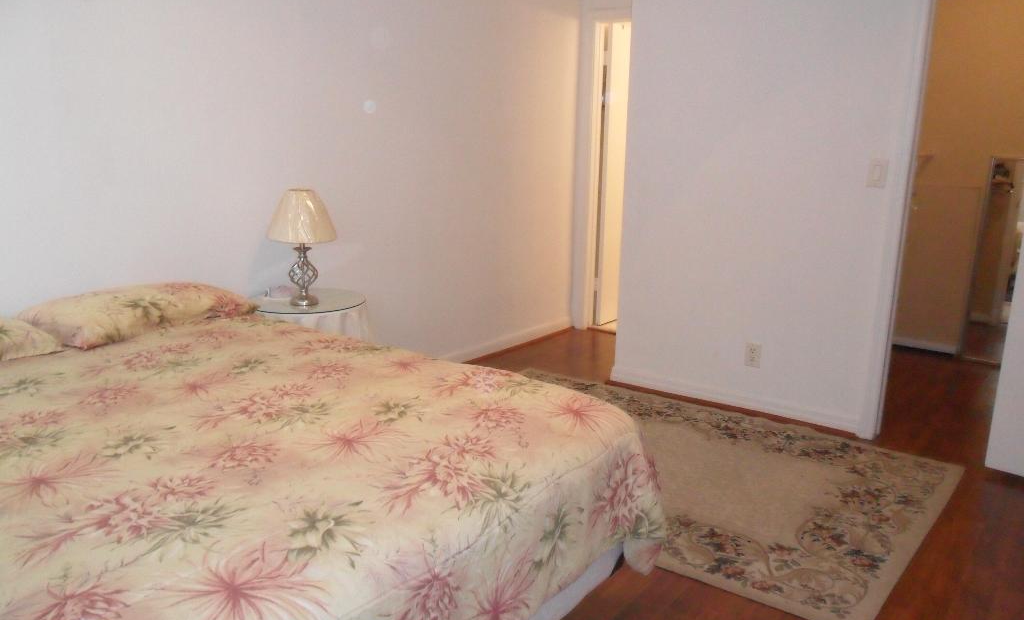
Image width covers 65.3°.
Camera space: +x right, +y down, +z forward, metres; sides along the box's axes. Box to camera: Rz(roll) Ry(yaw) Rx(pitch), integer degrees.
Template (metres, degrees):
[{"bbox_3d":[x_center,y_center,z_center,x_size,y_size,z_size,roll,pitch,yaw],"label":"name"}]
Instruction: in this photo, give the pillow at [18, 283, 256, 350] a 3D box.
[{"bbox_3d":[-1.282,-0.010,2.842,0.430,0.160,0.690,10,16,35],"label":"pillow"}]

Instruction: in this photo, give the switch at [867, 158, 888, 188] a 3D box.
[{"bbox_3d":[1.579,-0.589,3.447,0.071,0.116,0.010,10,16,35],"label":"switch"}]

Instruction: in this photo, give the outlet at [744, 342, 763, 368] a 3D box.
[{"bbox_3d":[1.184,0.223,3.919,0.071,0.116,0.008,10,16,35],"label":"outlet"}]

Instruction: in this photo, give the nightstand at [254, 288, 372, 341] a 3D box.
[{"bbox_3d":[-0.867,0.277,3.403,0.540,0.650,0.540,10,16,35],"label":"nightstand"}]

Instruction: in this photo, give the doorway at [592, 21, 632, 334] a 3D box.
[{"bbox_3d":[0.833,-0.811,5.203,0.680,2.040,0.120,10,16,35],"label":"doorway"}]

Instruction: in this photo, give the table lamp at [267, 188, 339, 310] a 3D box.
[{"bbox_3d":[-0.849,-0.255,3.233,0.280,0.465,0.280,1,13,0],"label":"table lamp"}]

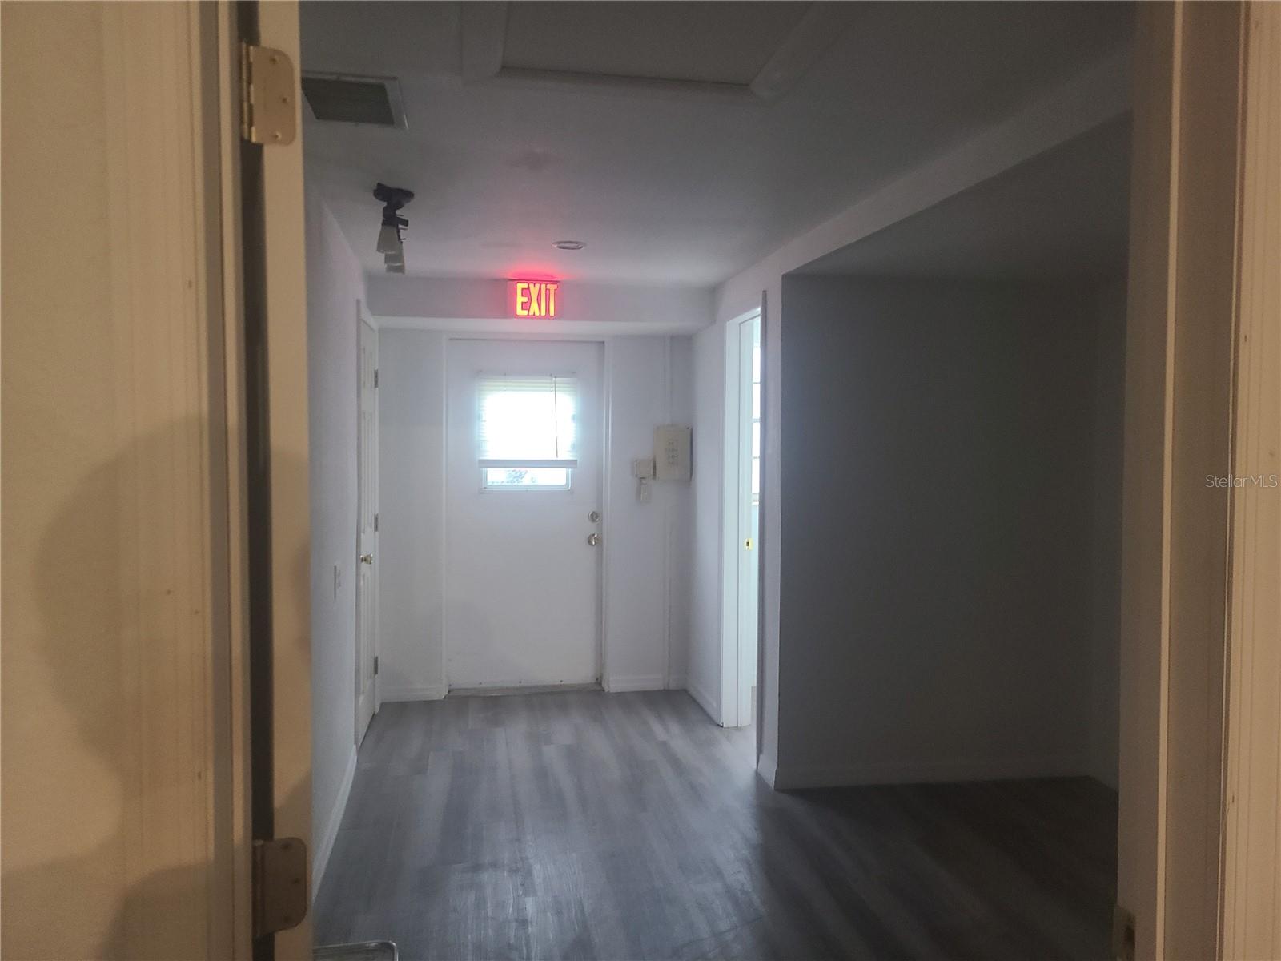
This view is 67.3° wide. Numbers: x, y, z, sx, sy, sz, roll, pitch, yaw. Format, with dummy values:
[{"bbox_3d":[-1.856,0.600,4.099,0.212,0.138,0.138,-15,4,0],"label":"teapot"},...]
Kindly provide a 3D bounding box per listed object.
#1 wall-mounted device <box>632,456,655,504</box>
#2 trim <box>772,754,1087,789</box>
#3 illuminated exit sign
[{"bbox_3d":[0.012,-0.001,5.633,0.115,0.255,0.050,0,3,-10],"label":"wall-mounted device"},{"bbox_3d":[1.281,1.273,4.207,1.435,0.094,0.015,0,3,-7],"label":"trim"},{"bbox_3d":[-0.529,-0.908,4.861,0.285,0.192,0.050,0,3,-10],"label":"illuminated exit sign"}]

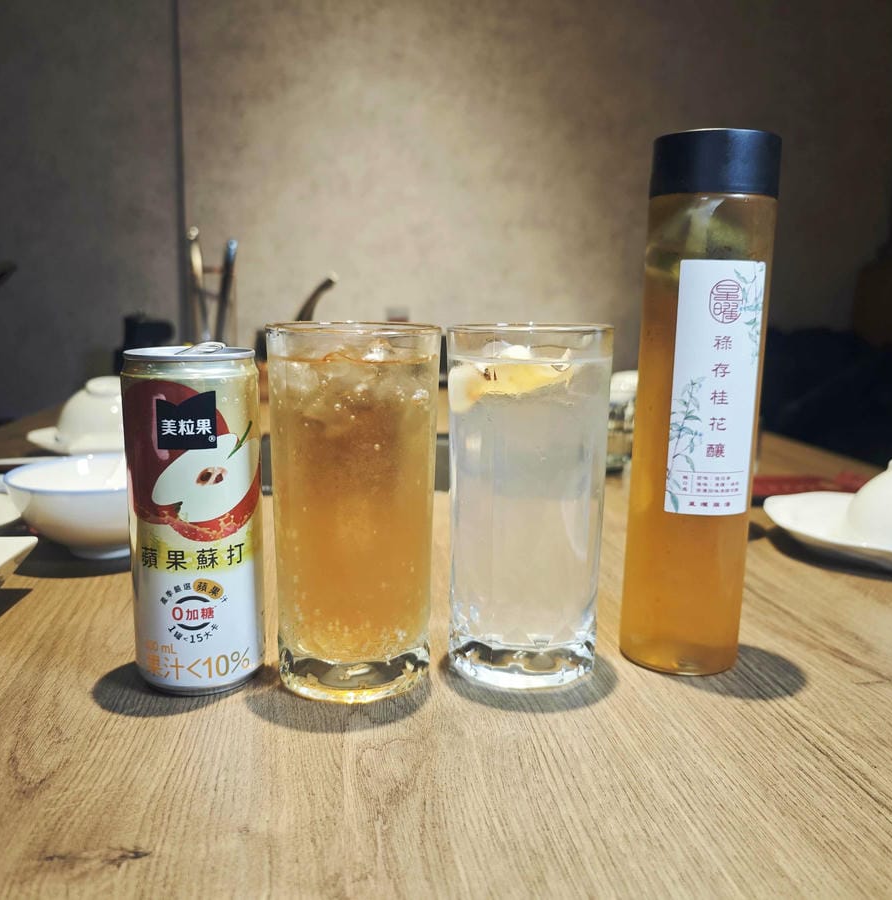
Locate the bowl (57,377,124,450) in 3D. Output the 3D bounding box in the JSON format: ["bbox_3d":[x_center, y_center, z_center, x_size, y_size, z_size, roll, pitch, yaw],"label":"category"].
[{"bbox_3d":[-0.370,-0.049,0.889,0.119,0.051,0.119,2,18,-1],"label":"bowl"}]

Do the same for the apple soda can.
[{"bbox_3d":[-0.110,0.029,0.352,0.057,0.144,0.057,-2,11,-14],"label":"apple soda can"}]

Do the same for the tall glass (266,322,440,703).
[{"bbox_3d":[-0.040,0.025,0.351,0.073,0.155,0.073,1,11,0],"label":"tall glass"}]

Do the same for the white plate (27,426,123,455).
[{"bbox_3d":[-0.358,-0.009,0.852,0.163,0.023,0.163,1,11,0],"label":"white plate"}]

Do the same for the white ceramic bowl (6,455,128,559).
[{"bbox_3d":[-0.223,0.040,0.531,0.120,0.051,0.120,1,11,0],"label":"white ceramic bowl"}]

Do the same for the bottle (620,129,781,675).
[{"bbox_3d":[0.115,-0.018,0.368,0.055,0.236,0.055,1,11,0],"label":"bottle"}]

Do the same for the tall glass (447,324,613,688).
[{"bbox_3d":[0.037,0.022,0.367,0.073,0.155,0.073,1,11,0],"label":"tall glass"}]

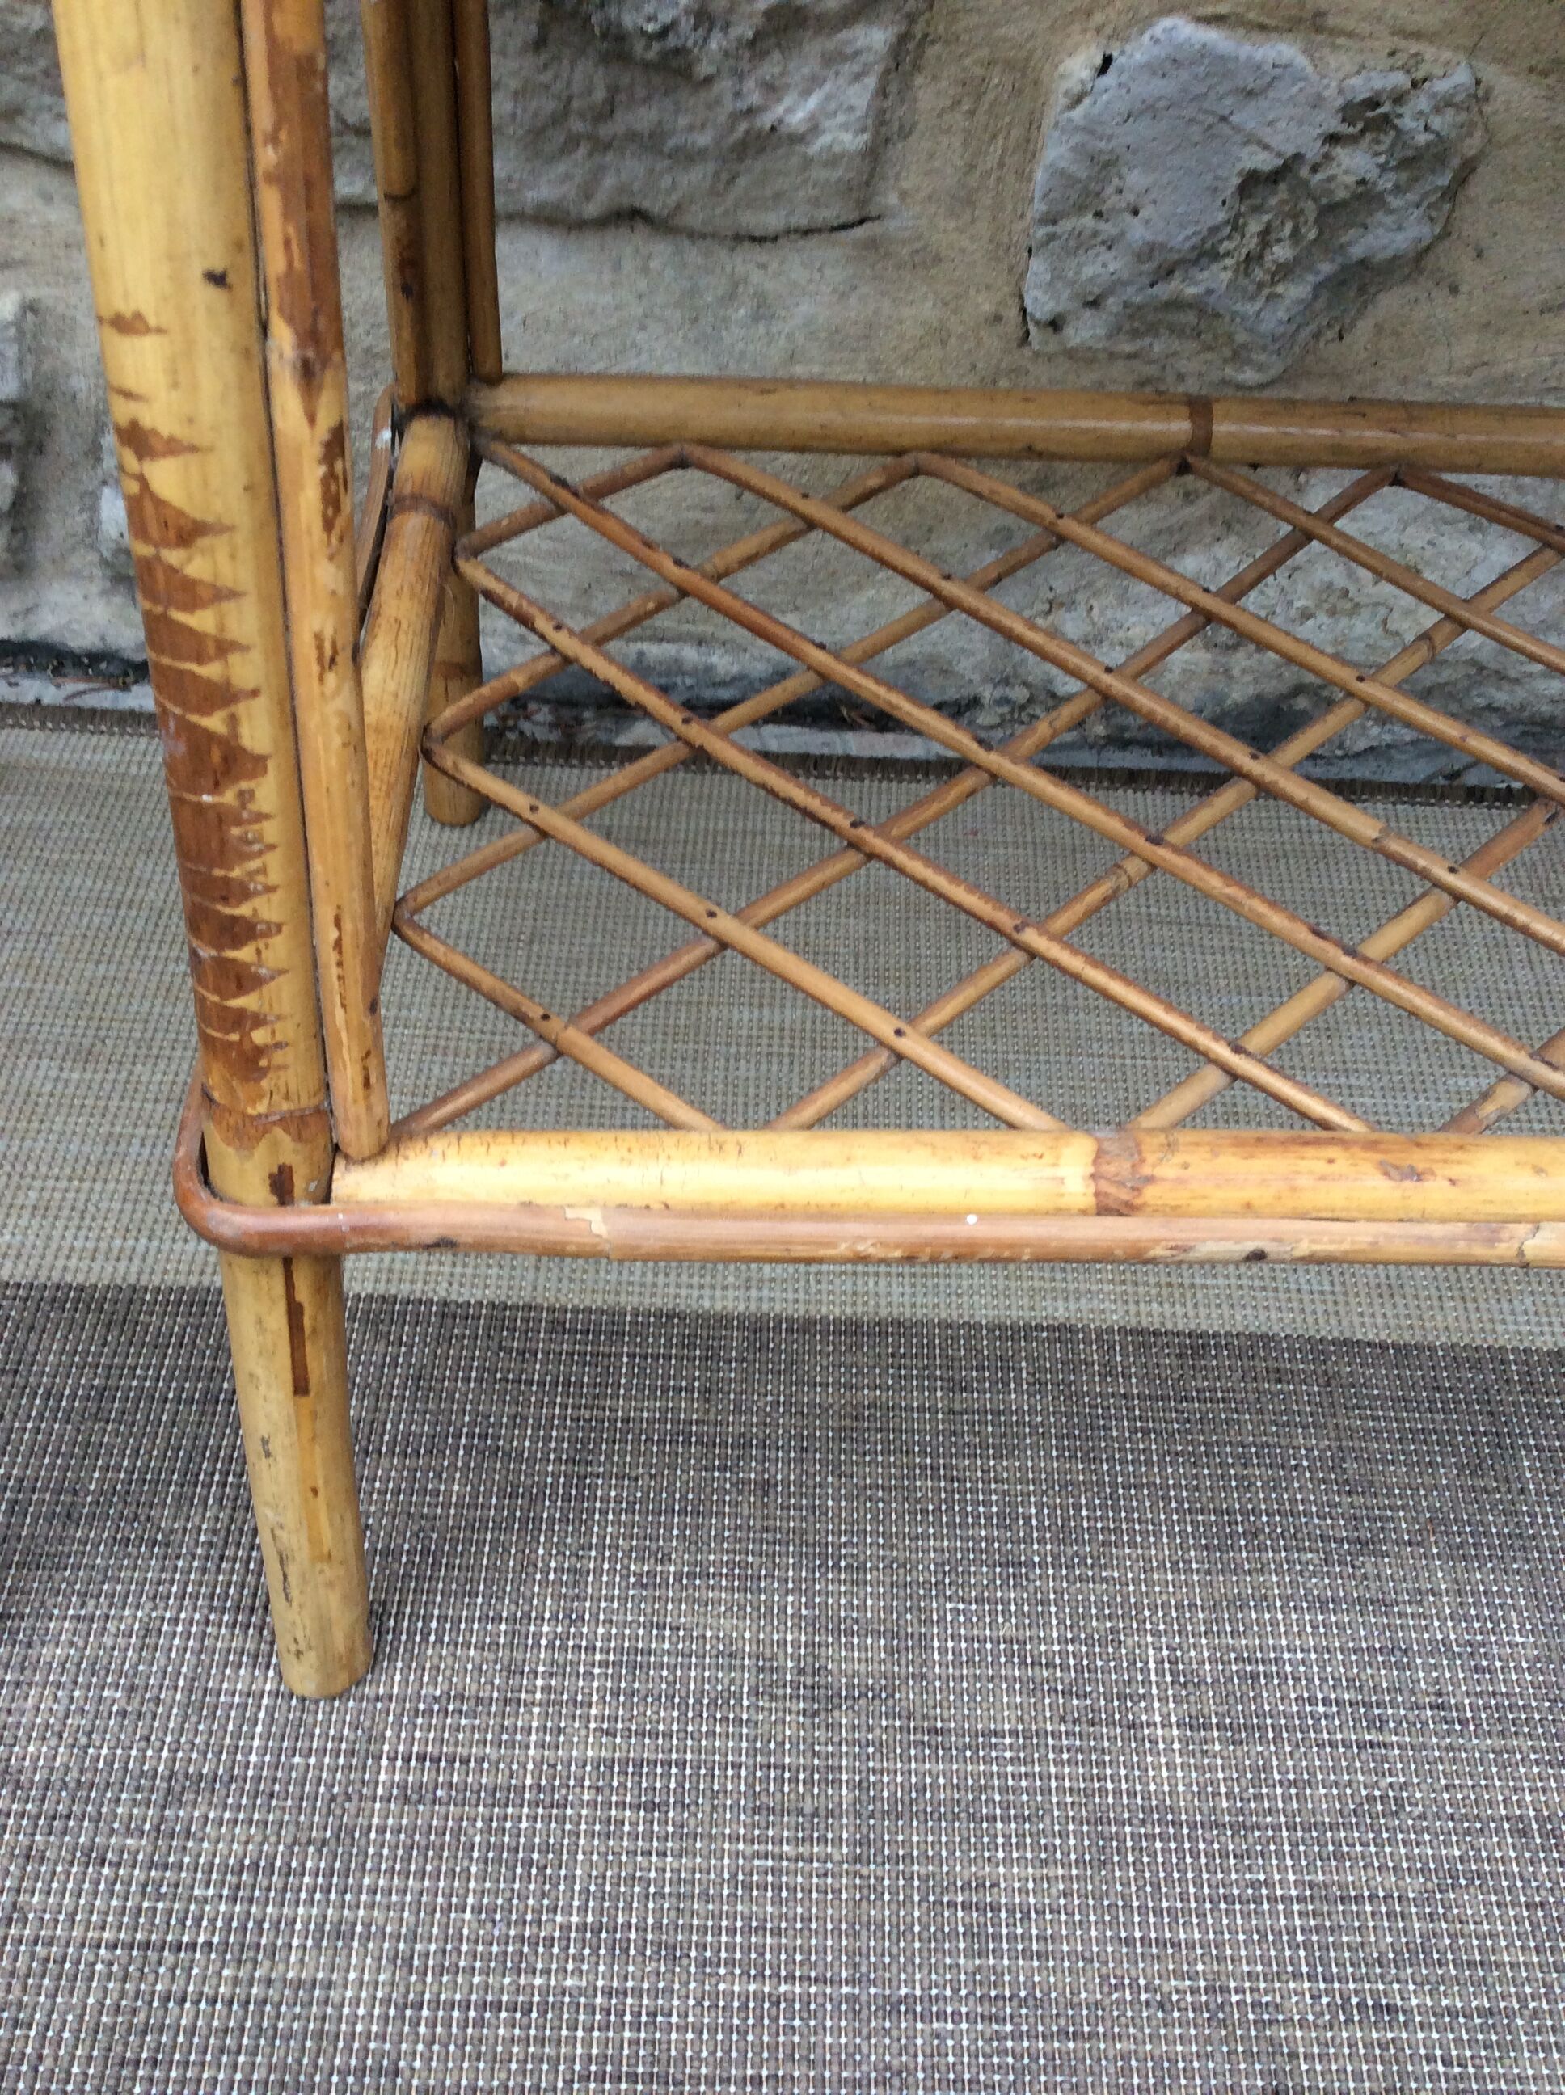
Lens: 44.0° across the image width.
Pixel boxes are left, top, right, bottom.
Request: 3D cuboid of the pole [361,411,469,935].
[{"bbox_3d":[-0.154,-0.133,0.749,0.031,0.031,0.372,2,50,-3],"label":"pole"}]

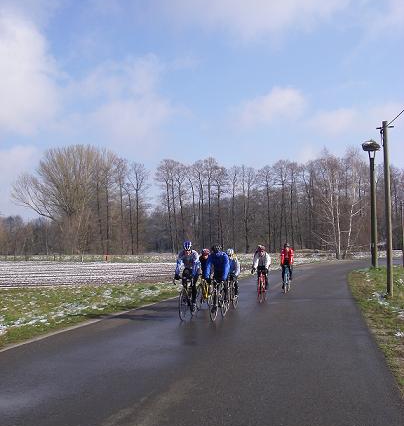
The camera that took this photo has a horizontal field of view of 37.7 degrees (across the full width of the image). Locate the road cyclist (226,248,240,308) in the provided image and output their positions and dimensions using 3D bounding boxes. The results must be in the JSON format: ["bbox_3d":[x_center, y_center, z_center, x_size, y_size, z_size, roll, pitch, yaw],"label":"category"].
[{"bbox_3d":[0.756,1.671,14.823,0.500,1.560,1.680,-1,-3,14],"label":"road cyclist"}]

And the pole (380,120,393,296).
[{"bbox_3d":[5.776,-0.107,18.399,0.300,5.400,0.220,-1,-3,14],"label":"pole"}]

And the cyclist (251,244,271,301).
[{"bbox_3d":[1.774,1.747,17.174,0.550,1.650,1.680,-1,-3,14],"label":"cyclist"}]

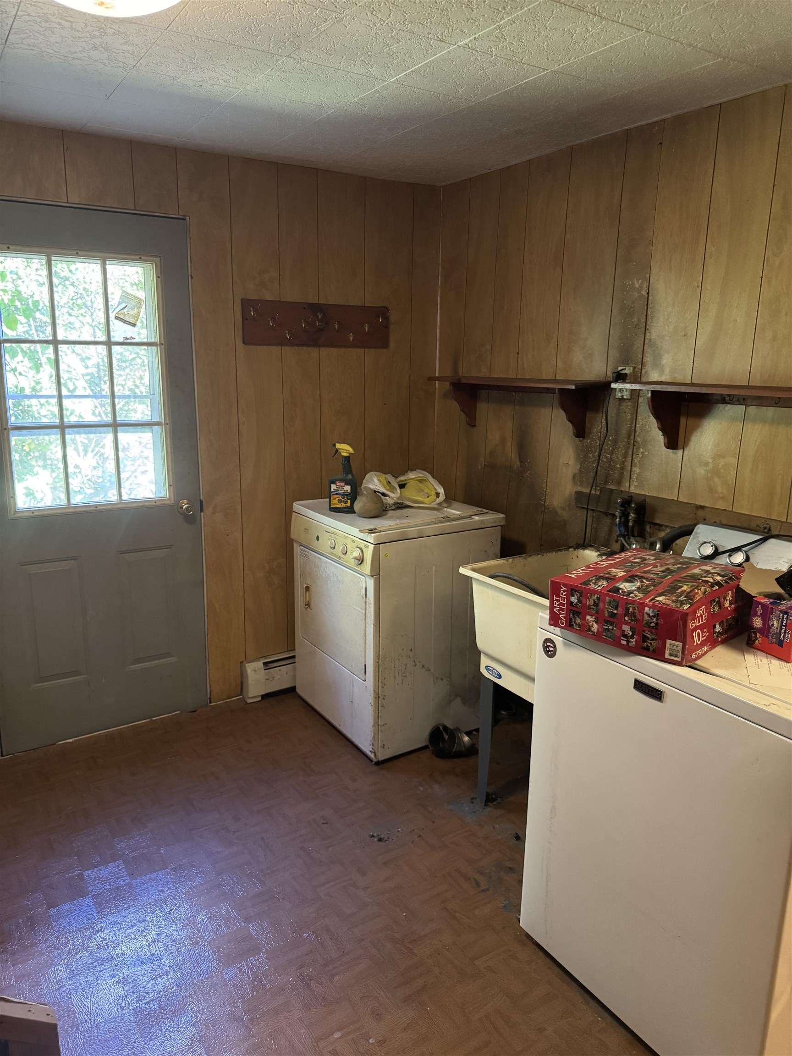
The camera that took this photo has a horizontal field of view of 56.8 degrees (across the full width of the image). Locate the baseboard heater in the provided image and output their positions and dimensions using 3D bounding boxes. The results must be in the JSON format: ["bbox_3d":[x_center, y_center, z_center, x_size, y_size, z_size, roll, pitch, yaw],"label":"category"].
[{"bbox_3d":[-0.308,0.645,3.545,0.900,0.188,0.068,-8,16,-32],"label":"baseboard heater"}]

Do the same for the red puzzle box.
[{"bbox_3d":[0.625,0.170,1.762,0.326,0.113,0.415,13,18,42],"label":"red puzzle box"}]

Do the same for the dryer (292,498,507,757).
[{"bbox_3d":[-0.012,0.364,3.165,0.630,0.915,0.695,-8,16,-32],"label":"dryer"}]

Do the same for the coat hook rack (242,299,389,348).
[{"bbox_3d":[-0.323,-0.872,3.164,0.700,0.185,0.055,-8,16,-32],"label":"coat hook rack"}]

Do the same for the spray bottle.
[{"bbox_3d":[-0.214,-0.205,2.958,0.110,0.278,0.062,5,14,16],"label":"spray bottle"}]

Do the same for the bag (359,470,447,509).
[{"bbox_3d":[0.026,-0.179,3.163,0.350,0.140,0.190,-8,16,-32],"label":"bag"}]

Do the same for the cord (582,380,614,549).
[{"bbox_3d":[0.751,-0.227,2.736,0.060,0.620,0.090,-8,16,-32],"label":"cord"}]

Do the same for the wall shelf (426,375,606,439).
[{"bbox_3d":[0.462,-0.507,3.042,0.175,0.220,0.905,-8,16,-32],"label":"wall shelf"}]

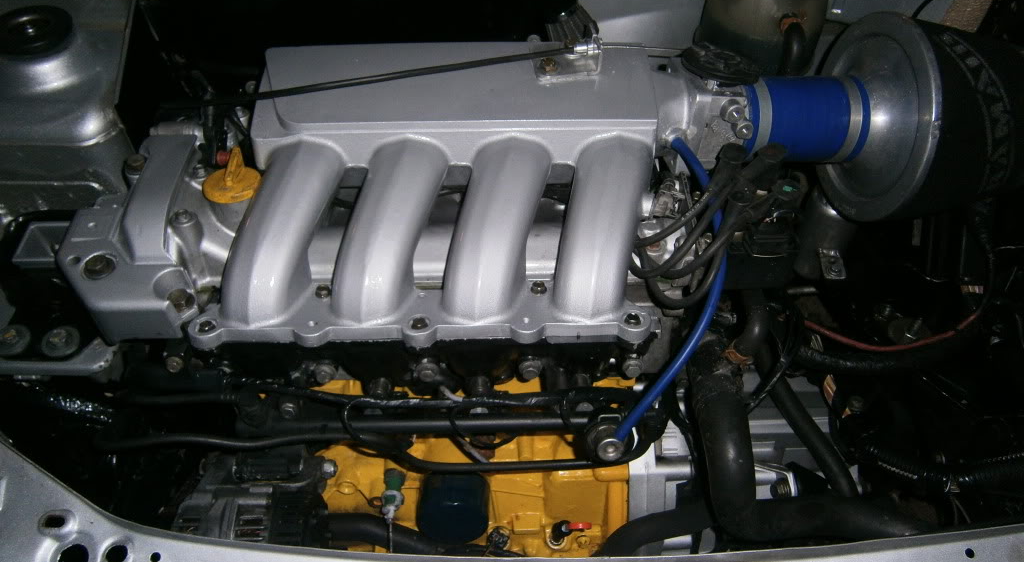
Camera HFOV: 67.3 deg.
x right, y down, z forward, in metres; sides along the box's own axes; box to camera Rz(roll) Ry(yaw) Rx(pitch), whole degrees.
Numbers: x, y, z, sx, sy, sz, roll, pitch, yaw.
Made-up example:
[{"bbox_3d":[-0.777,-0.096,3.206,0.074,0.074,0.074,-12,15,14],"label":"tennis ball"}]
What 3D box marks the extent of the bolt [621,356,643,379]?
[{"bbox_3d":[0.108,0.079,0.695,0.018,0.018,0.015,0,30,0],"label":"bolt"}]

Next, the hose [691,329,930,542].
[{"bbox_3d":[0.265,0.137,0.680,0.218,0.148,0.153,0,57,0],"label":"hose"}]

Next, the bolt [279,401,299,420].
[{"bbox_3d":[-0.206,0.119,0.710,0.016,0.016,0.013,0,30,0],"label":"bolt"}]

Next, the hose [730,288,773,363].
[{"bbox_3d":[0.226,0.041,0.725,0.042,0.050,0.080,0,57,0],"label":"hose"}]

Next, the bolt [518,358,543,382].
[{"bbox_3d":[0.017,0.080,0.695,0.021,0.021,0.016,0,29,0],"label":"bolt"}]

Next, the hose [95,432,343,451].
[{"bbox_3d":[-0.281,0.153,0.735,0.235,0.016,0.018,0,57,0],"label":"hose"}]

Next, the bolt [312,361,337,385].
[{"bbox_3d":[-0.169,0.084,0.695,0.021,0.021,0.016,0,29,0],"label":"bolt"}]

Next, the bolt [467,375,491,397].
[{"bbox_3d":[-0.031,0.097,0.705,0.021,0.021,0.020,0,37,0],"label":"bolt"}]

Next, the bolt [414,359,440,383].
[{"bbox_3d":[-0.076,0.082,0.695,0.021,0.021,0.016,0,29,0],"label":"bolt"}]

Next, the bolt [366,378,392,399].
[{"bbox_3d":[-0.121,0.099,0.705,0.021,0.021,0.020,0,37,0],"label":"bolt"}]

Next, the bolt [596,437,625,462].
[{"bbox_3d":[0.087,0.149,0.680,0.023,0.023,0.016,0,24,0],"label":"bolt"}]

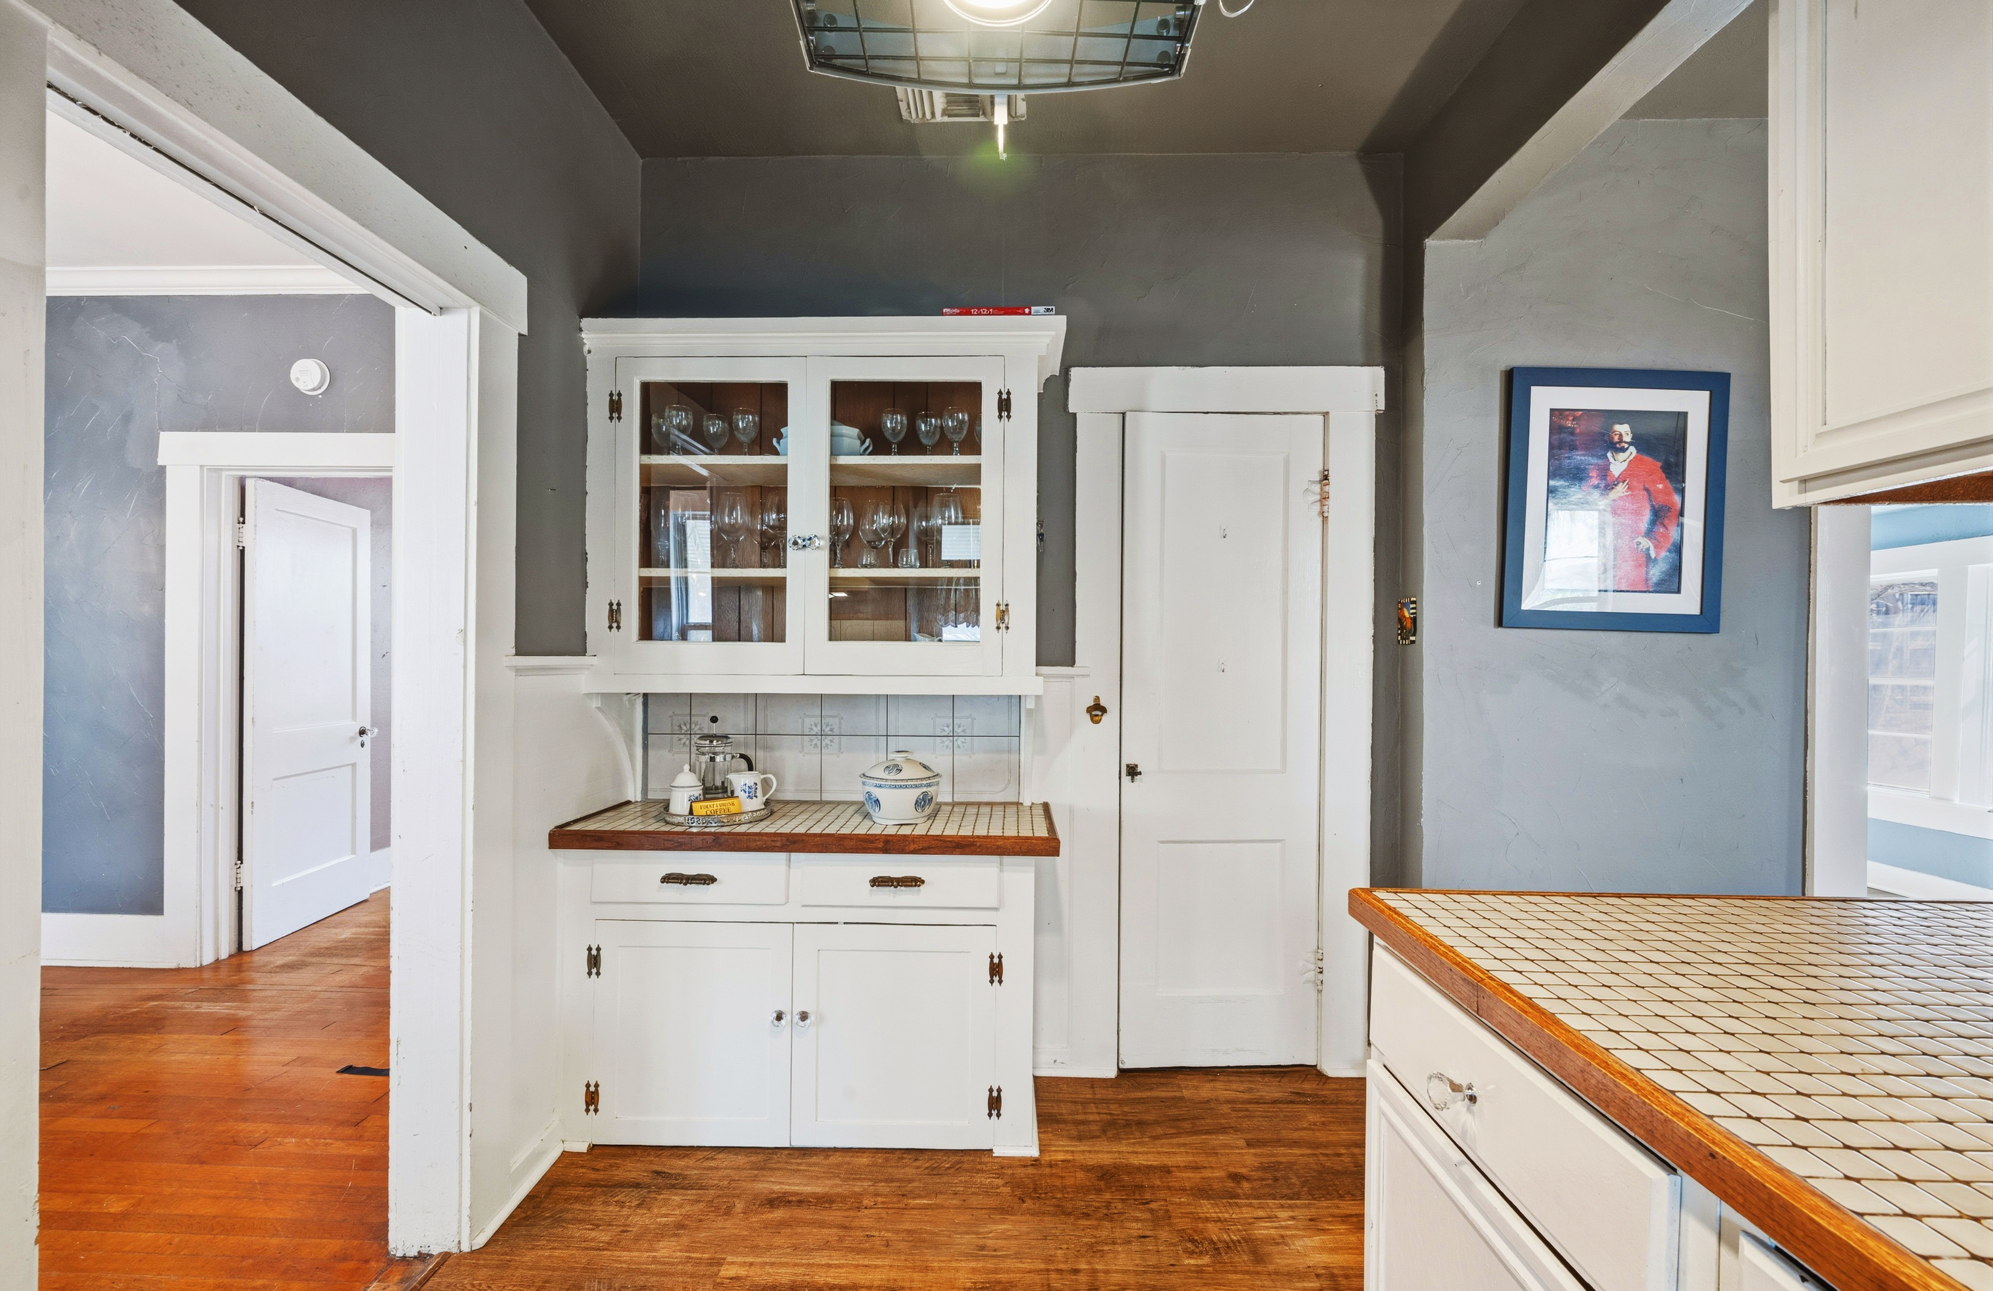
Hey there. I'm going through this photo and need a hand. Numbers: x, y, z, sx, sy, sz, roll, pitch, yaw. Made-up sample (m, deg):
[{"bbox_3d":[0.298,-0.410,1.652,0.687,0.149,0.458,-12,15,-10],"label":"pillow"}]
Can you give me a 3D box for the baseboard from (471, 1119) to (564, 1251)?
[{"bbox_3d":[-1.150,1.292,2.012,0.022,0.096,0.360,0,0,1],"label":"baseboard"}]

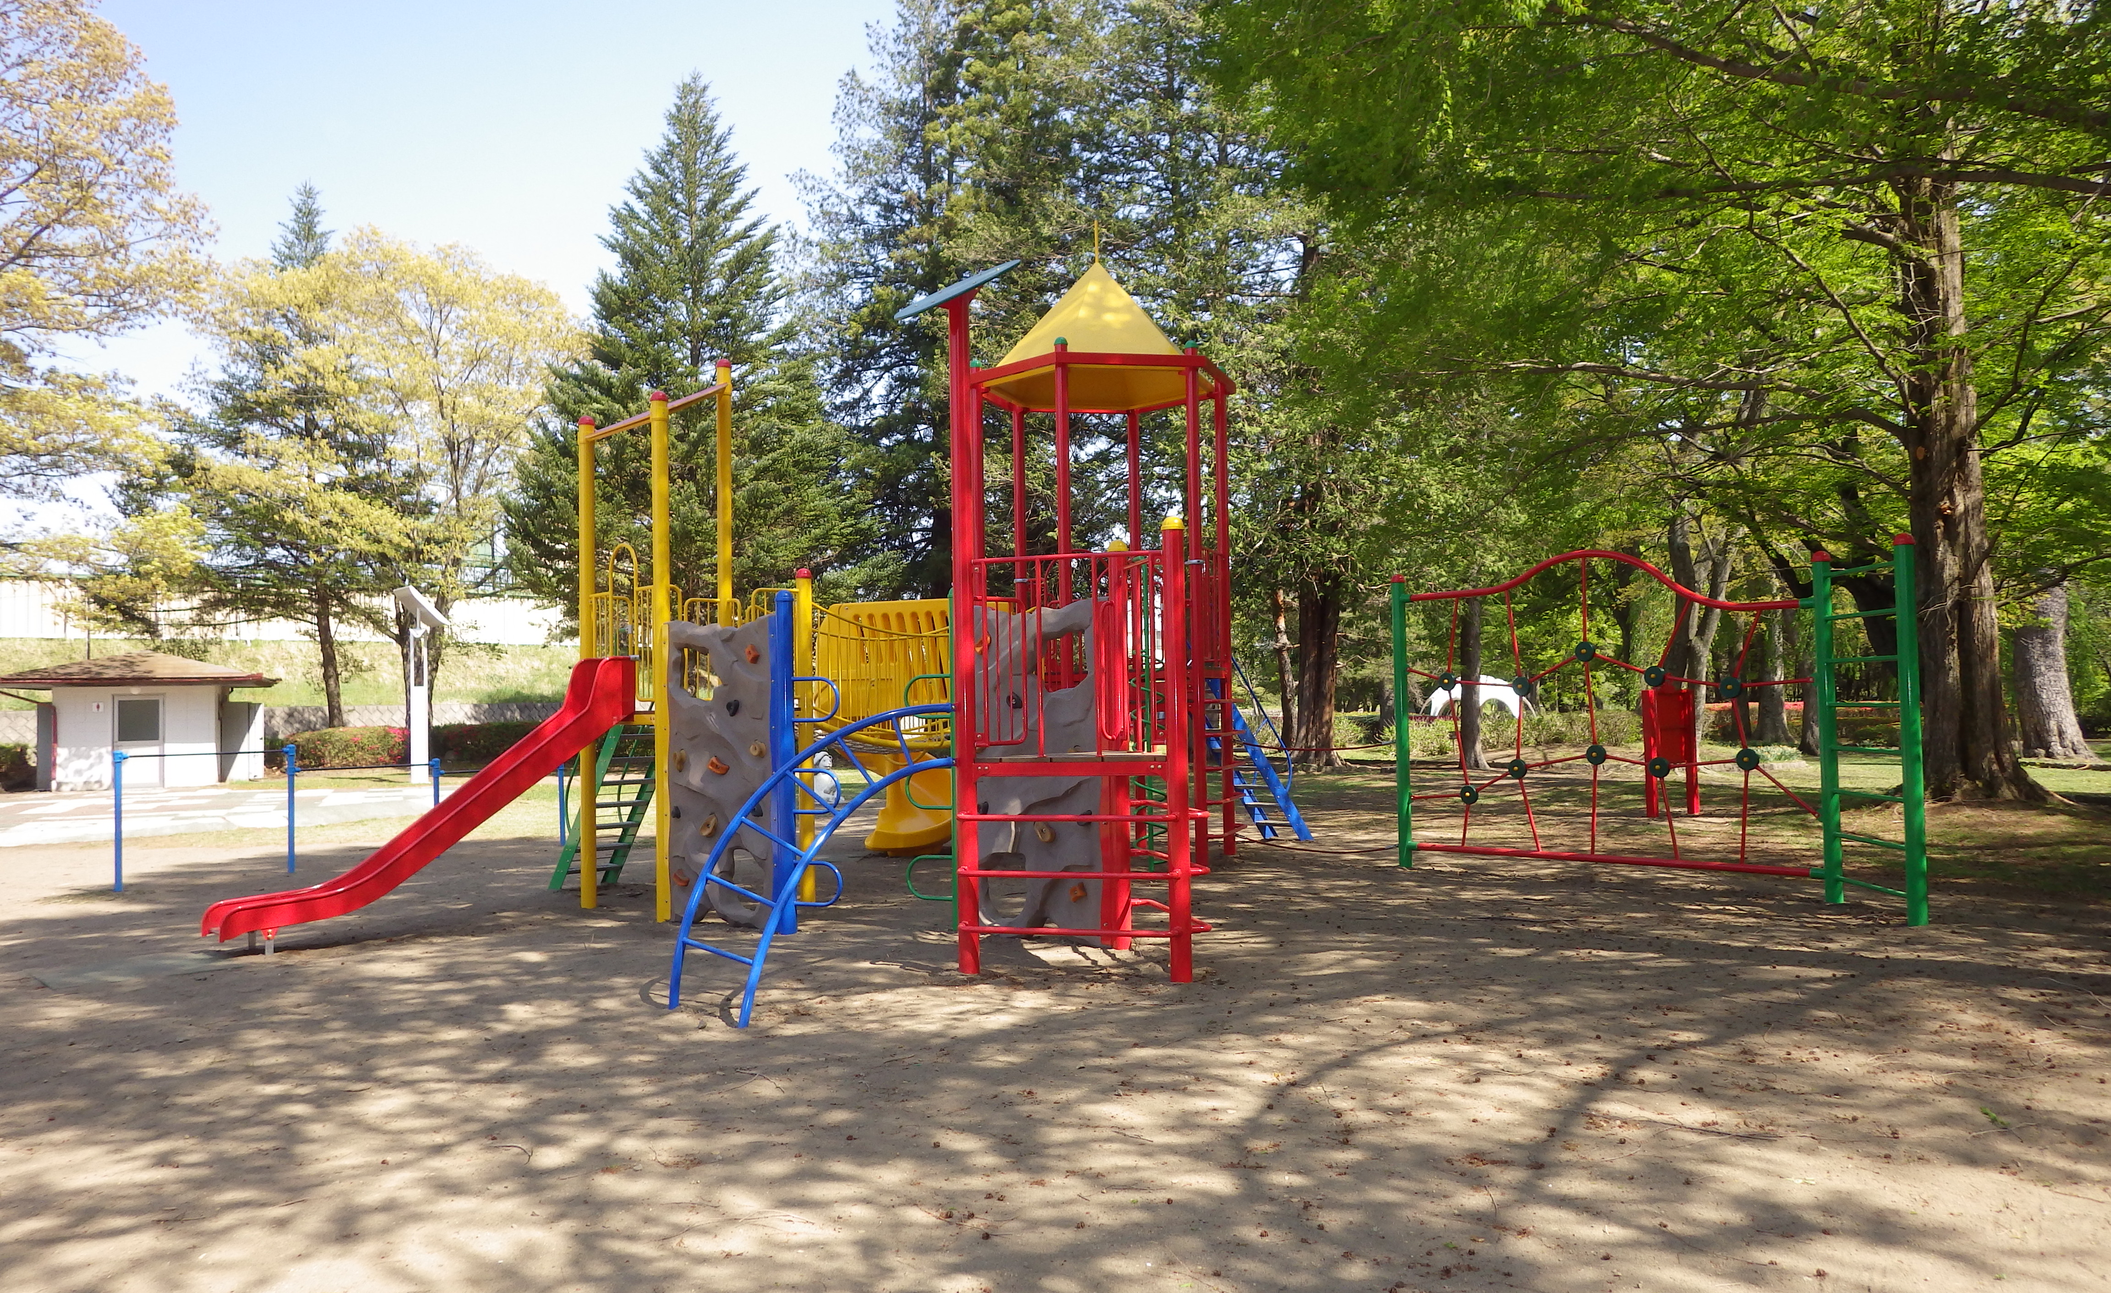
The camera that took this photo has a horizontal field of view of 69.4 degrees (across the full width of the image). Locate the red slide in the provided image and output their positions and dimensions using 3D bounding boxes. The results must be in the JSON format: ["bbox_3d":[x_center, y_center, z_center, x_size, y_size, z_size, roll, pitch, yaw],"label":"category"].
[{"bbox_3d":[-4.276,1.005,10.517,2.780,1.860,0.560,1,-3,-41],"label":"red slide"}]

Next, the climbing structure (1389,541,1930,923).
[{"bbox_3d":[4.508,0.623,11.905,0.666,2.520,4.677,0,-3,-33],"label":"climbing structure"}]

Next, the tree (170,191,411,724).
[{"bbox_3d":[-22.068,-4.890,44.234,7.400,16.893,7.400,-1,-2,0],"label":"tree"}]

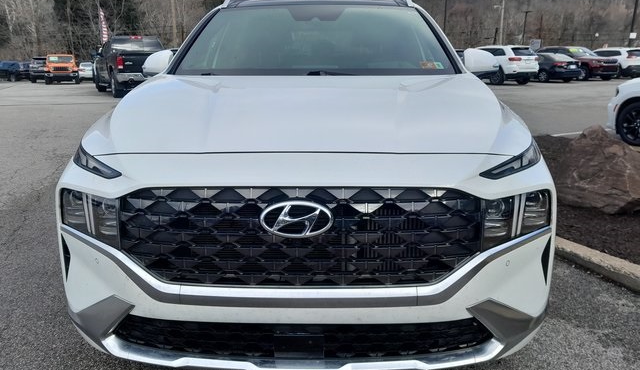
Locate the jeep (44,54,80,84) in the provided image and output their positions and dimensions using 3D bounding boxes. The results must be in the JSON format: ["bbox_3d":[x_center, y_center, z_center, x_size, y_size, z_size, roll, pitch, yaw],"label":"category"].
[{"bbox_3d":[-17.302,-7.851,33.744,1.875,1.840,4.600,-7,16,-24],"label":"jeep"}]

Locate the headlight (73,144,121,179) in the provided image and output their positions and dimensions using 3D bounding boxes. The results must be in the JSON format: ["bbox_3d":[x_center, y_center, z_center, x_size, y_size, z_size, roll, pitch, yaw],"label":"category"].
[{"bbox_3d":[-0.763,-0.090,1.765,0.354,0.085,0.254,5,15,19],"label":"headlight"}]

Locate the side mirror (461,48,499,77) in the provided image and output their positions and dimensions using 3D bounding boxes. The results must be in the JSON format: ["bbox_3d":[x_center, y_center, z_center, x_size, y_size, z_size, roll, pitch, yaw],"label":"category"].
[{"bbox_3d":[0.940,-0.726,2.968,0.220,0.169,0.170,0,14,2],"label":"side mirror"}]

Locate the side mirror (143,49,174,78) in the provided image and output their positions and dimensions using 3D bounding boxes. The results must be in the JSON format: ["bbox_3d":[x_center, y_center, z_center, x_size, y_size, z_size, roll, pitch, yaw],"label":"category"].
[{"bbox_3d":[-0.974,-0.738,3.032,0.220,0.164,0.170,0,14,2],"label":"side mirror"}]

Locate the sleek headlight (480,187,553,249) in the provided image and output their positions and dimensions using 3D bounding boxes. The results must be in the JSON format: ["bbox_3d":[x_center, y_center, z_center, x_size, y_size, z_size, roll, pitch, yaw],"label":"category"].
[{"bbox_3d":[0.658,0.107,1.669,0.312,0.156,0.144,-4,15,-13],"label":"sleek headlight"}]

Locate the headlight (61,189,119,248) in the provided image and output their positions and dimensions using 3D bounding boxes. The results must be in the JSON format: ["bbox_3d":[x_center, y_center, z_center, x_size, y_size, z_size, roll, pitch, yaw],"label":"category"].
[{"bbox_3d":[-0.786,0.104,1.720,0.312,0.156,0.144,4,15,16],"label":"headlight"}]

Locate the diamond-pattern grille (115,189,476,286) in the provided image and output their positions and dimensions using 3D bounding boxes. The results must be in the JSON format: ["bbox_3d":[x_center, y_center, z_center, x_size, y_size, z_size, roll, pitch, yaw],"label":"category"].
[{"bbox_3d":[-0.069,0.148,1.561,1.190,0.301,0.160,0,14,2],"label":"diamond-pattern grille"}]

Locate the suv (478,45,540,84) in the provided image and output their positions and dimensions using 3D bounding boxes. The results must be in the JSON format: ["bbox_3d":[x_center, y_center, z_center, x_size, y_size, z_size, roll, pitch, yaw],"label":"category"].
[{"bbox_3d":[8.516,-6.045,25.146,1.940,1.760,4.820,-5,15,-17],"label":"suv"}]

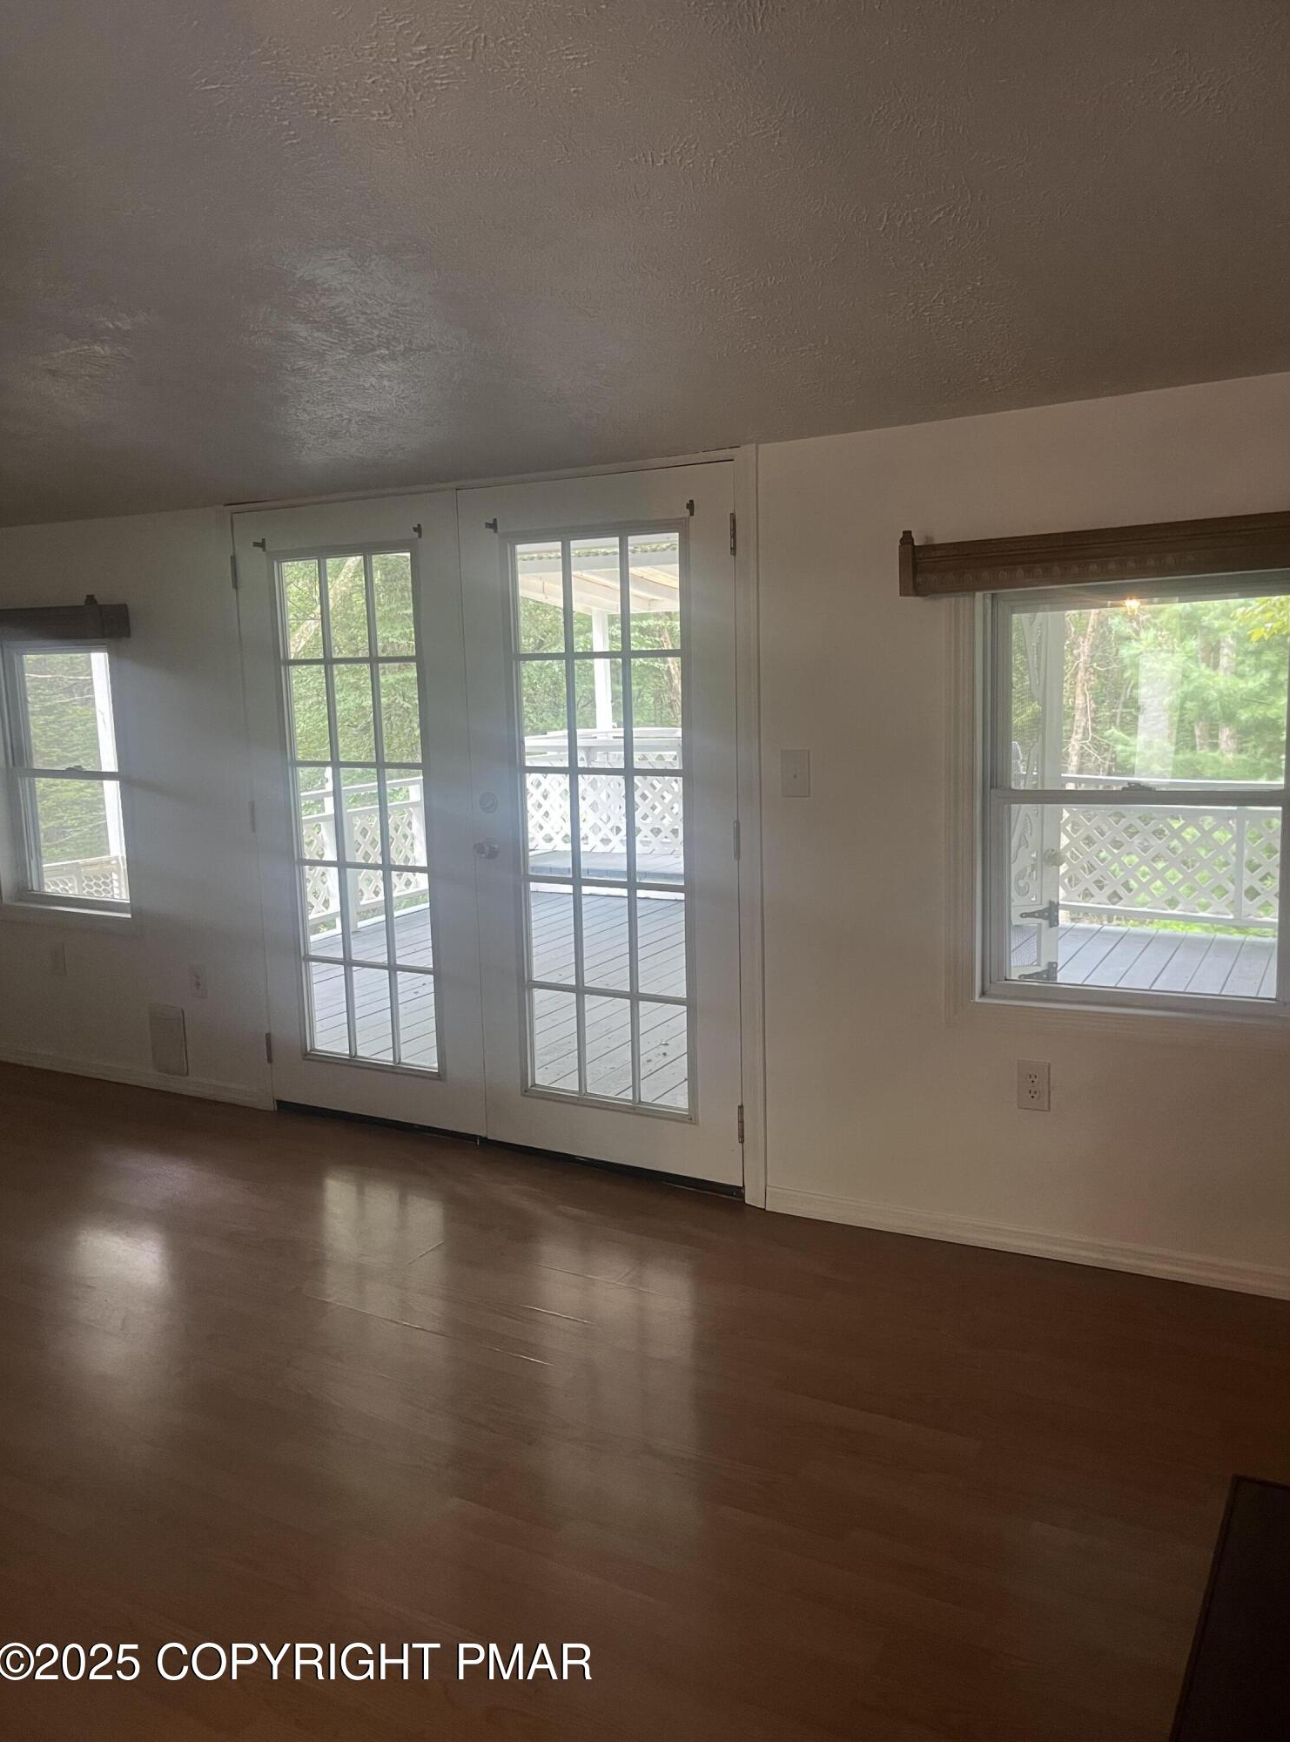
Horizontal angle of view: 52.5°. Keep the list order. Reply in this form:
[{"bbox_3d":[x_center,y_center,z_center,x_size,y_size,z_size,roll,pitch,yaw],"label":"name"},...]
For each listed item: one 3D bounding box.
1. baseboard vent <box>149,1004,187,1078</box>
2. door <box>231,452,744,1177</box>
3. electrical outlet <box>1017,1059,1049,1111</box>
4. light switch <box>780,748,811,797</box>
[{"bbox_3d":[-1.757,0.624,4.807,0.180,0.260,0.020,3,10,28],"label":"baseboard vent"},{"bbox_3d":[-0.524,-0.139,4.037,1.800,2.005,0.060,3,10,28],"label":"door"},{"bbox_3d":[0.979,0.543,3.292,0.078,0.125,0.010,3,10,28],"label":"electrical outlet"},{"bbox_3d":[0.399,-0.257,3.479,0.079,0.125,0.012,3,10,28],"label":"light switch"}]

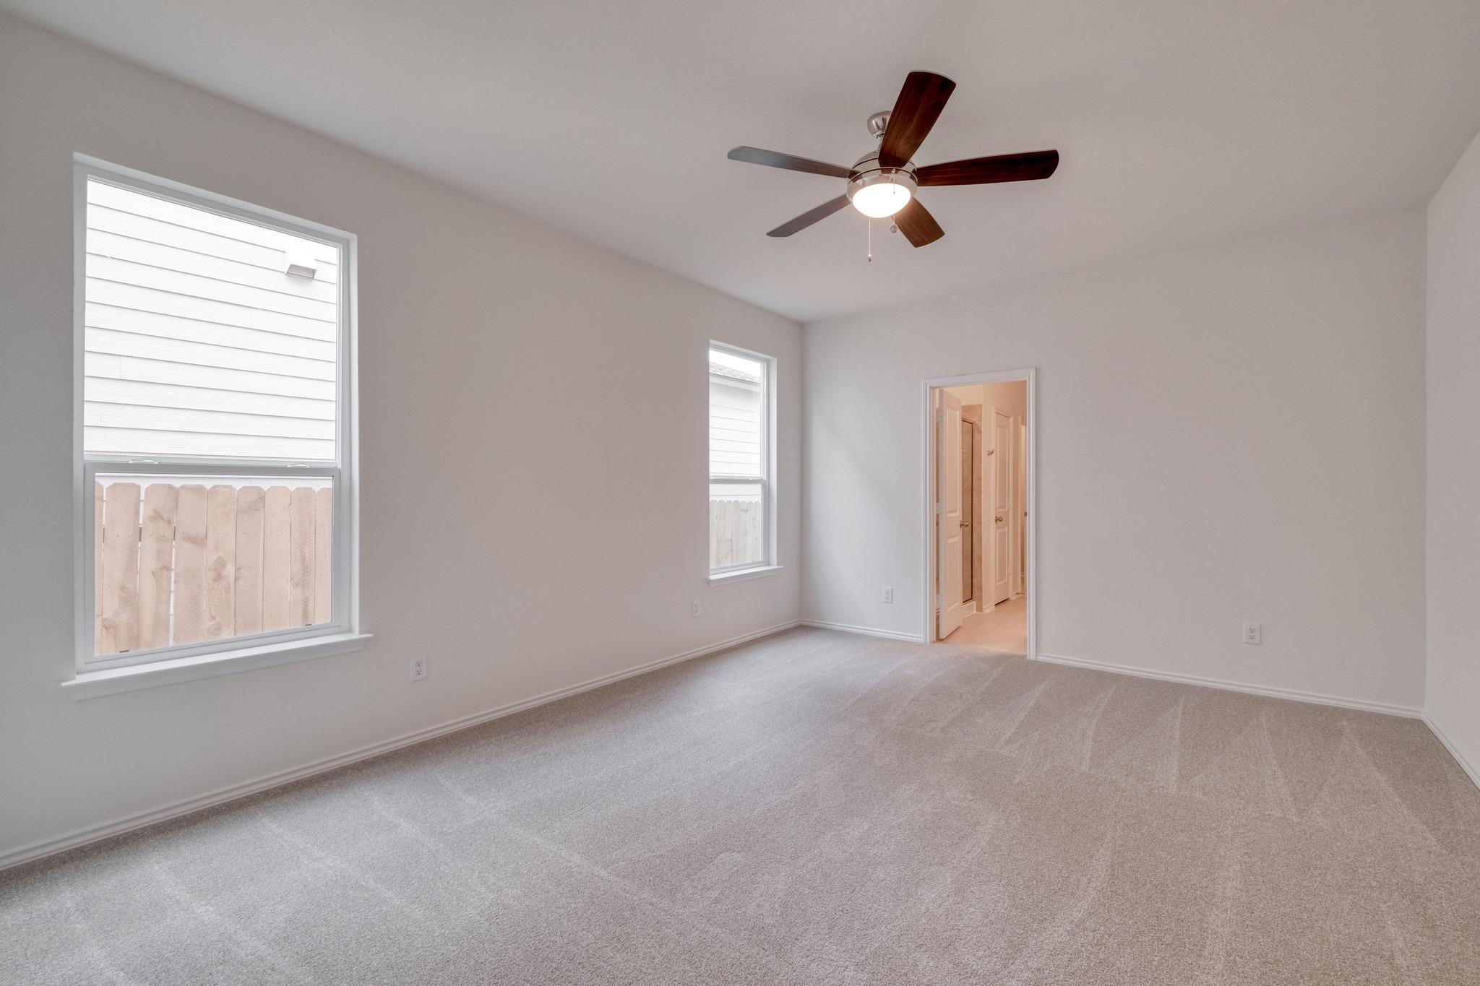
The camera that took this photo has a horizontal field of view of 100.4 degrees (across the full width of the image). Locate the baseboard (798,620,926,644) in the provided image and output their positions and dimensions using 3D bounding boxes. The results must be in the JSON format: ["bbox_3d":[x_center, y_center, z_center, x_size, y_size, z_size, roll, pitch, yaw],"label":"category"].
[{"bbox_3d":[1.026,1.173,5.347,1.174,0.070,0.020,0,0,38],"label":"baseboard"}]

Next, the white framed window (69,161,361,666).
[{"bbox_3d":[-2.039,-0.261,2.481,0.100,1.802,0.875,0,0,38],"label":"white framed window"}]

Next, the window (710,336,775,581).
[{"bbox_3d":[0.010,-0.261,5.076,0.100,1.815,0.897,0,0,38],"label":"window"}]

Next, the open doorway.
[{"bbox_3d":[1.854,0.152,4.767,0.837,2.128,0.140,0,0,38],"label":"open doorway"}]

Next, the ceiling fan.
[{"bbox_3d":[0.583,-1.336,2.534,1.290,0.400,1.290,0,0,38],"label":"ceiling fan"}]

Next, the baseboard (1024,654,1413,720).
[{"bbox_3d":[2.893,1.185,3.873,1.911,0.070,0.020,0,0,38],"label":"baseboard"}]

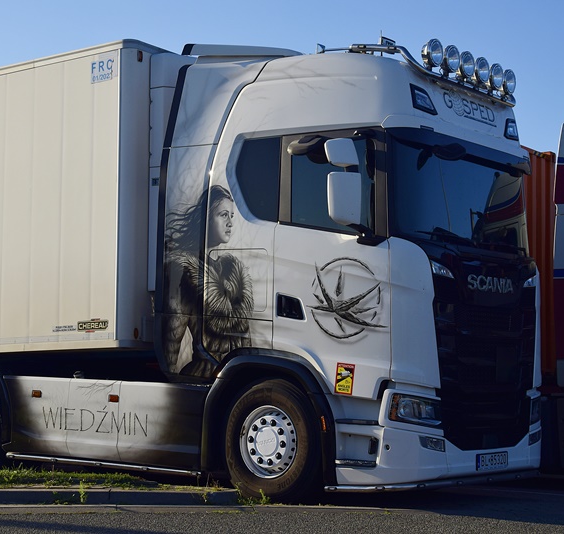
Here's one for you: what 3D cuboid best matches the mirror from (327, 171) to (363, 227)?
[{"bbox_3d":[0.492,-0.528,9.810,0.235,0.395,0.140,5,-7,-32],"label":"mirror"}]

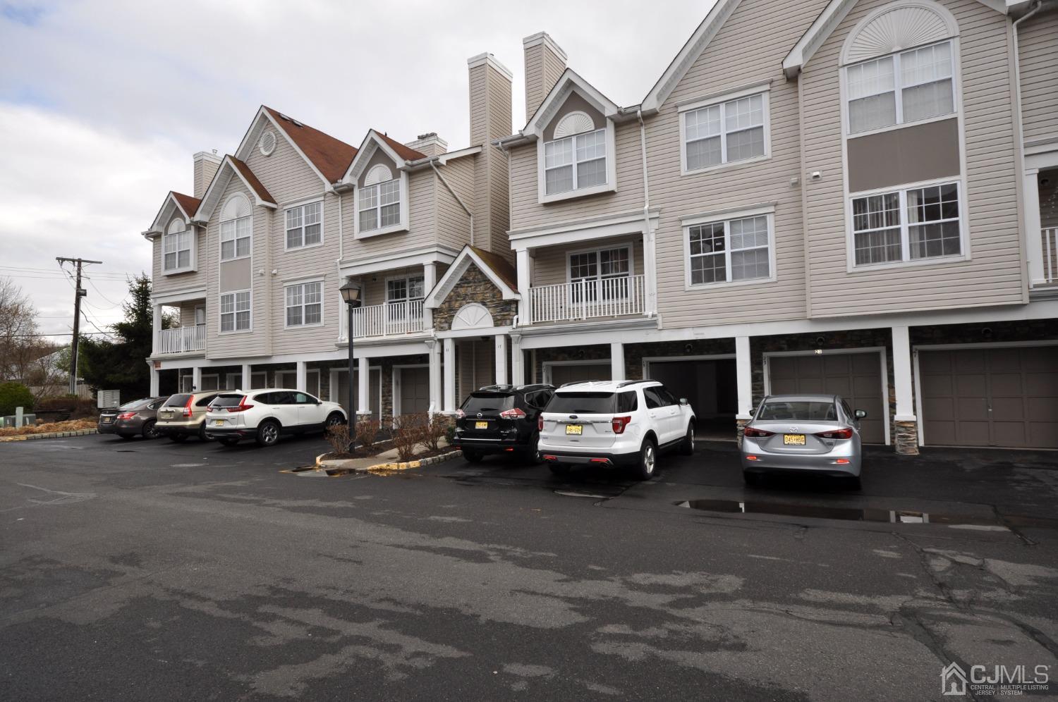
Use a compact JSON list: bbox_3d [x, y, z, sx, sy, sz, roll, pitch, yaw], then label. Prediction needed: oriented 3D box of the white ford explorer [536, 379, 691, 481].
[{"bbox_3d":[2.178,1.545,13.322,2.020,1.780,5.030,-3,-3,30],"label":"white ford explorer"}]

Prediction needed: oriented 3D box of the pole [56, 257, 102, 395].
[{"bbox_3d":[-27.861,-0.918,37.738,2.400,9.750,0.350,1,-4,-36],"label":"pole"}]

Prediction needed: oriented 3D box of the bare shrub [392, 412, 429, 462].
[{"bbox_3d":[-2.822,2.026,14.636,0.830,1.100,0.830,-2,-3,0],"label":"bare shrub"}]

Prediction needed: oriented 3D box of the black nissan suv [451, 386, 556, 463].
[{"bbox_3d":[0.129,1.683,15.265,1.850,1.720,4.640,-3,-3,31],"label":"black nissan suv"}]

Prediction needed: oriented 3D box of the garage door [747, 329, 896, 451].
[{"bbox_3d":[7.084,1.070,14.776,2.780,2.300,0.180,-3,-4,31],"label":"garage door"}]

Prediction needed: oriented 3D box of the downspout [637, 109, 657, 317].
[{"bbox_3d":[2.998,-3.585,15.971,0.180,5.450,0.250,-3,-3,31],"label":"downspout"}]

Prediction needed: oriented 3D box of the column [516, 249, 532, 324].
[{"bbox_3d":[-0.139,-1.839,17.730,0.320,2.150,0.280,-3,-4,31],"label":"column"}]

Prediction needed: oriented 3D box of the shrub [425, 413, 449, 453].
[{"bbox_3d":[-2.414,2.077,16.045,0.680,1.000,0.680,-2,-3,0],"label":"shrub"}]

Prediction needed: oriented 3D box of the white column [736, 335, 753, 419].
[{"bbox_3d":[5.093,0.638,14.483,0.340,1.930,0.310,-3,-4,31],"label":"white column"}]

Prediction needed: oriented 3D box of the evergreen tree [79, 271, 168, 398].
[{"bbox_3d":[-23.284,-0.344,35.456,4.500,8.160,4.500,-3,-4,31],"label":"evergreen tree"}]

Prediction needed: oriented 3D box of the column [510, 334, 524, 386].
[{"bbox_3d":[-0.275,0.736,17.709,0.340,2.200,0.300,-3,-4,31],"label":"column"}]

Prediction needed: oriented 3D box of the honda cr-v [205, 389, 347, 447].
[{"bbox_3d":[-8.011,2.085,20.218,1.870,1.690,4.600,-3,-3,27],"label":"honda cr-v"}]

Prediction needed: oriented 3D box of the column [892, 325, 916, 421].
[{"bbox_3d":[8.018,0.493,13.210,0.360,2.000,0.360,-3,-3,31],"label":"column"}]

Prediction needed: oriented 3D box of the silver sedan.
[{"bbox_3d":[5.028,1.493,11.256,1.830,1.450,4.580,-3,-3,28],"label":"silver sedan"}]

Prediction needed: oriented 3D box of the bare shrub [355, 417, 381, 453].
[{"bbox_3d":[-4.221,2.130,16.126,0.700,0.880,0.700,-3,-4,31],"label":"bare shrub"}]

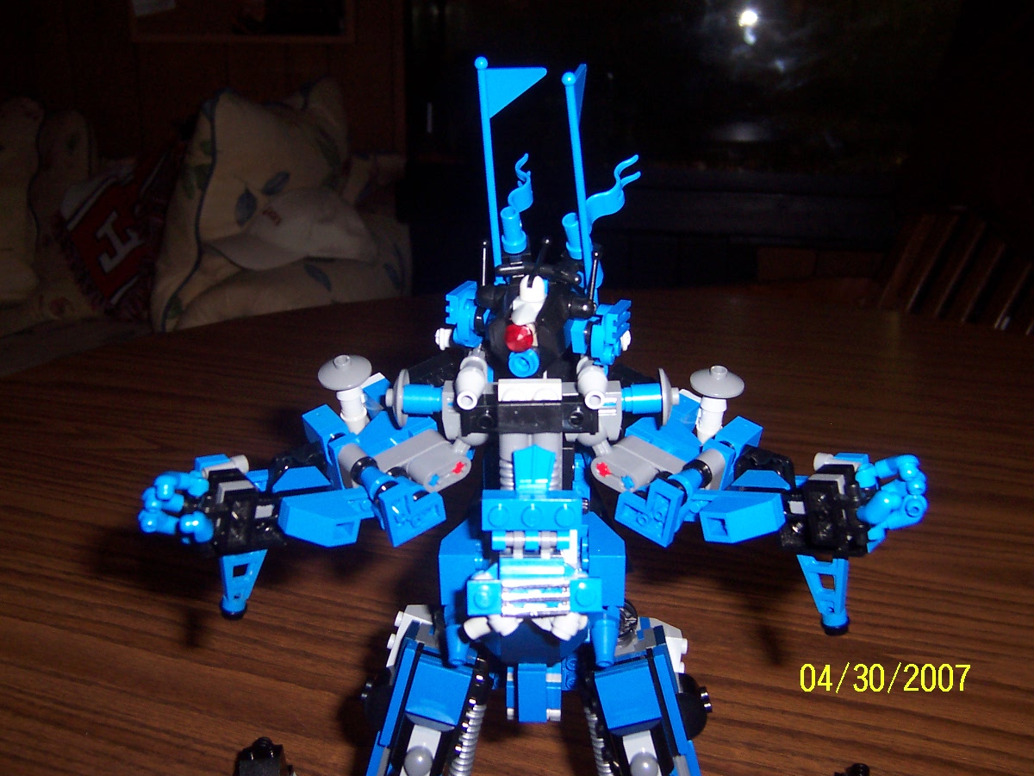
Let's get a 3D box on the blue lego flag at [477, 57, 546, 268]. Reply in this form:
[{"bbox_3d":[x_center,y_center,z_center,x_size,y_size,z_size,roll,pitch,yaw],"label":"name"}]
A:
[{"bbox_3d":[0.000,-0.053,0.283,0.018,0.065,0.004,5,31,13],"label":"blue lego flag"}]

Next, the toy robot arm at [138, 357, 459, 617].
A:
[{"bbox_3d":[-0.054,0.025,0.300,0.081,0.051,0.068,1,18,0],"label":"toy robot arm"}]

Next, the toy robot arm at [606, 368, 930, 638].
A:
[{"bbox_3d":[0.059,0.028,0.299,0.081,0.049,0.070,1,18,0],"label":"toy robot arm"}]

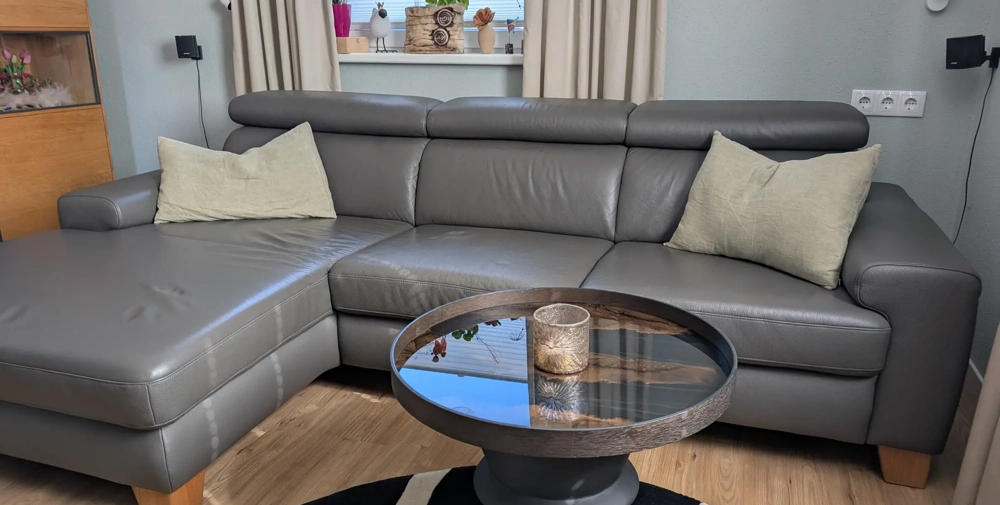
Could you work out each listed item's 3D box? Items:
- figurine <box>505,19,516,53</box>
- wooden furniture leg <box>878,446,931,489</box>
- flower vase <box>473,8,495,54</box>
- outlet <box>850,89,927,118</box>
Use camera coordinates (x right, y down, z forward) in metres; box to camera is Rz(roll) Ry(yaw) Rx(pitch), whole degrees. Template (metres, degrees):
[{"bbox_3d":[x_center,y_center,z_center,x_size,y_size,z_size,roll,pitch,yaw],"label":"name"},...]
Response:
[{"bbox_3d":[0.047,-0.852,2.731,0.052,0.136,0.045,1,17,3],"label":"figurine"},{"bbox_3d":[1.021,0.522,1.787,0.118,0.100,0.110,5,18,17],"label":"wooden furniture leg"},{"bbox_3d":[-0.064,-0.882,2.770,0.088,0.173,0.078,2,17,8],"label":"flower vase"},{"bbox_3d":[1.324,-0.508,2.370,0.223,0.083,0.015,5,18,17],"label":"outlet"}]

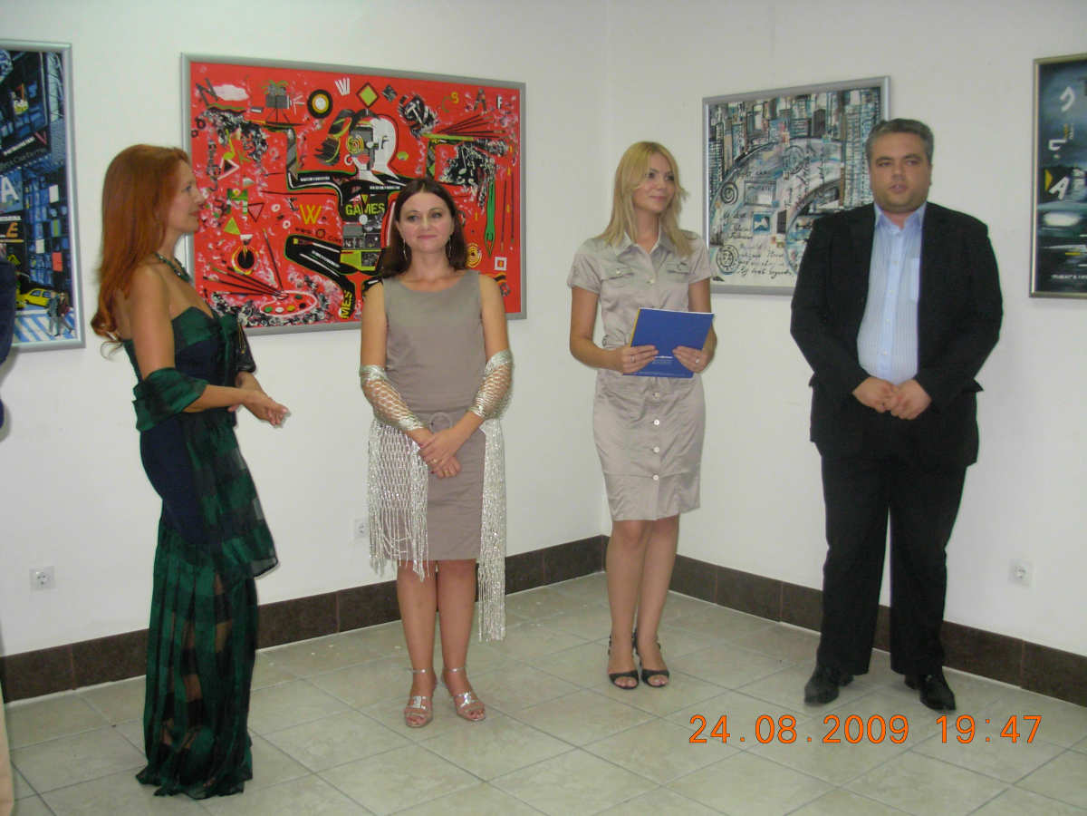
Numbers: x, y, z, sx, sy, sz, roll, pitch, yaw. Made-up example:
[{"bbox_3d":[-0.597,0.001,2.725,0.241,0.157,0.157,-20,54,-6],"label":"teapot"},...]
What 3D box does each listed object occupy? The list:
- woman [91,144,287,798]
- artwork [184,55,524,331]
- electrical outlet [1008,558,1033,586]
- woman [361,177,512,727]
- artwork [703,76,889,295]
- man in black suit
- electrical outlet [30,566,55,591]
[{"bbox_3d":[-0.896,0.165,3.053,0.510,1.650,0.450,0,8,-2],"label":"woman"},{"bbox_3d":[-0.616,-0.754,4.298,1.410,0.920,0.035,-7,10,-40],"label":"artwork"},{"bbox_3d":[1.487,0.516,3.724,0.015,0.080,0.080,-7,10,-40],"label":"electrical outlet"},{"bbox_3d":[-0.322,0.127,3.578,0.480,1.610,0.340,-2,8,-12],"label":"woman"},{"bbox_3d":[0.876,-0.781,4.281,0.035,0.730,0.830,-7,10,-40],"label":"artwork"},{"bbox_3d":[1.078,0.017,3.683,0.670,1.780,0.420,2,8,19],"label":"man in black suit"},{"bbox_3d":[-1.539,0.527,3.675,0.080,0.080,0.015,-7,10,-40],"label":"electrical outlet"}]

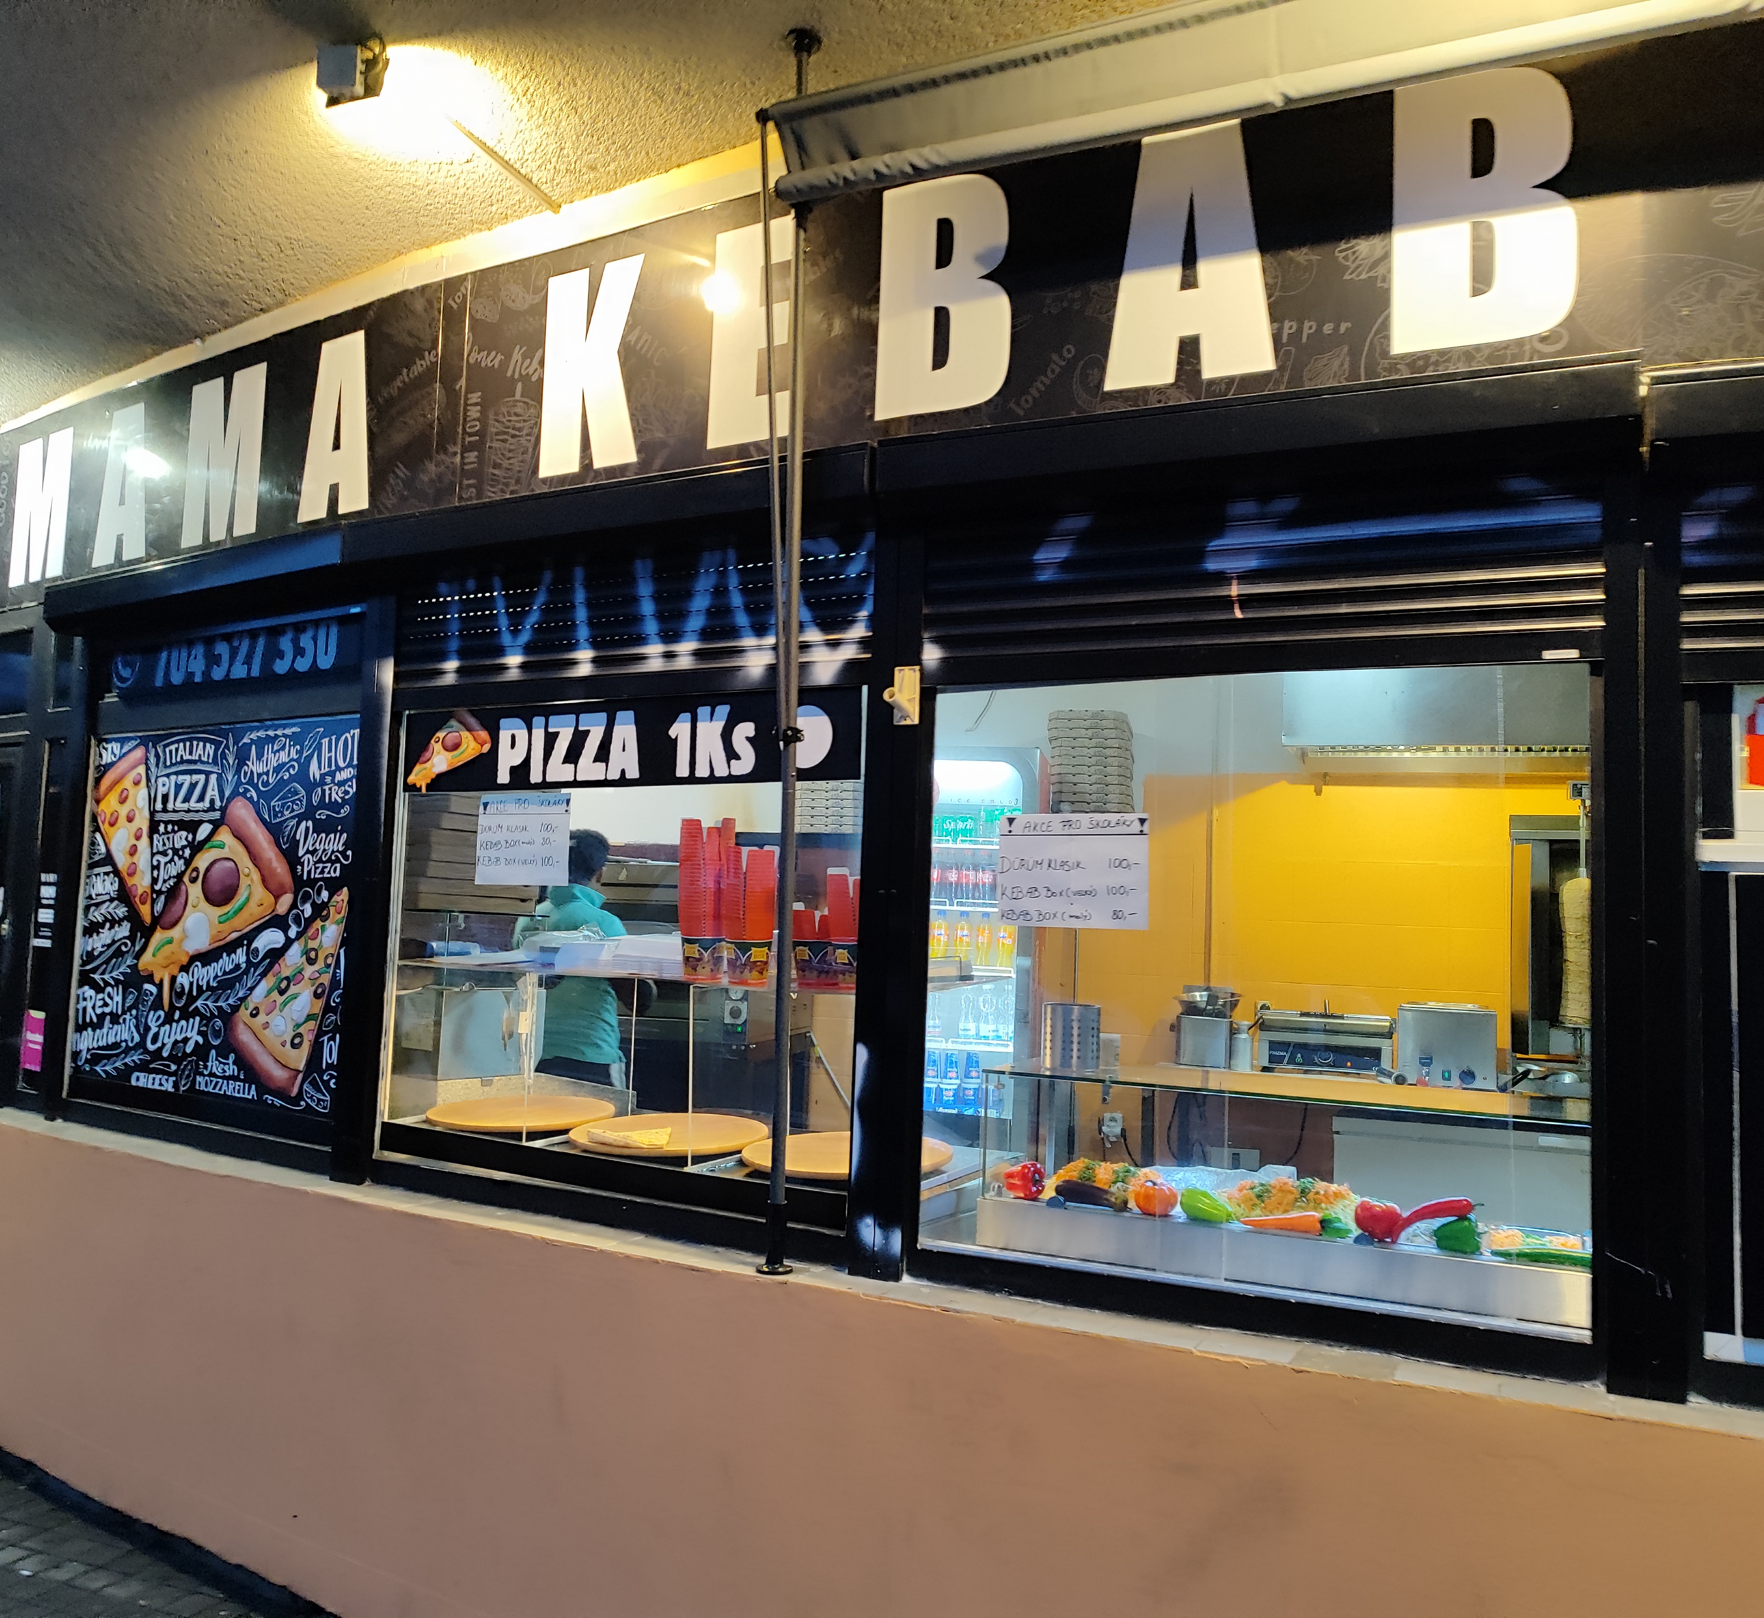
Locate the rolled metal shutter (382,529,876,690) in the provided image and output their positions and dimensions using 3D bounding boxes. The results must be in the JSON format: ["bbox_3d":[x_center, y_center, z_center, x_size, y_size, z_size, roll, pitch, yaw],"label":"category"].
[{"bbox_3d":[-0.614,-0.417,3.421,1.400,0.305,0.080,0,-4,31],"label":"rolled metal shutter"}]

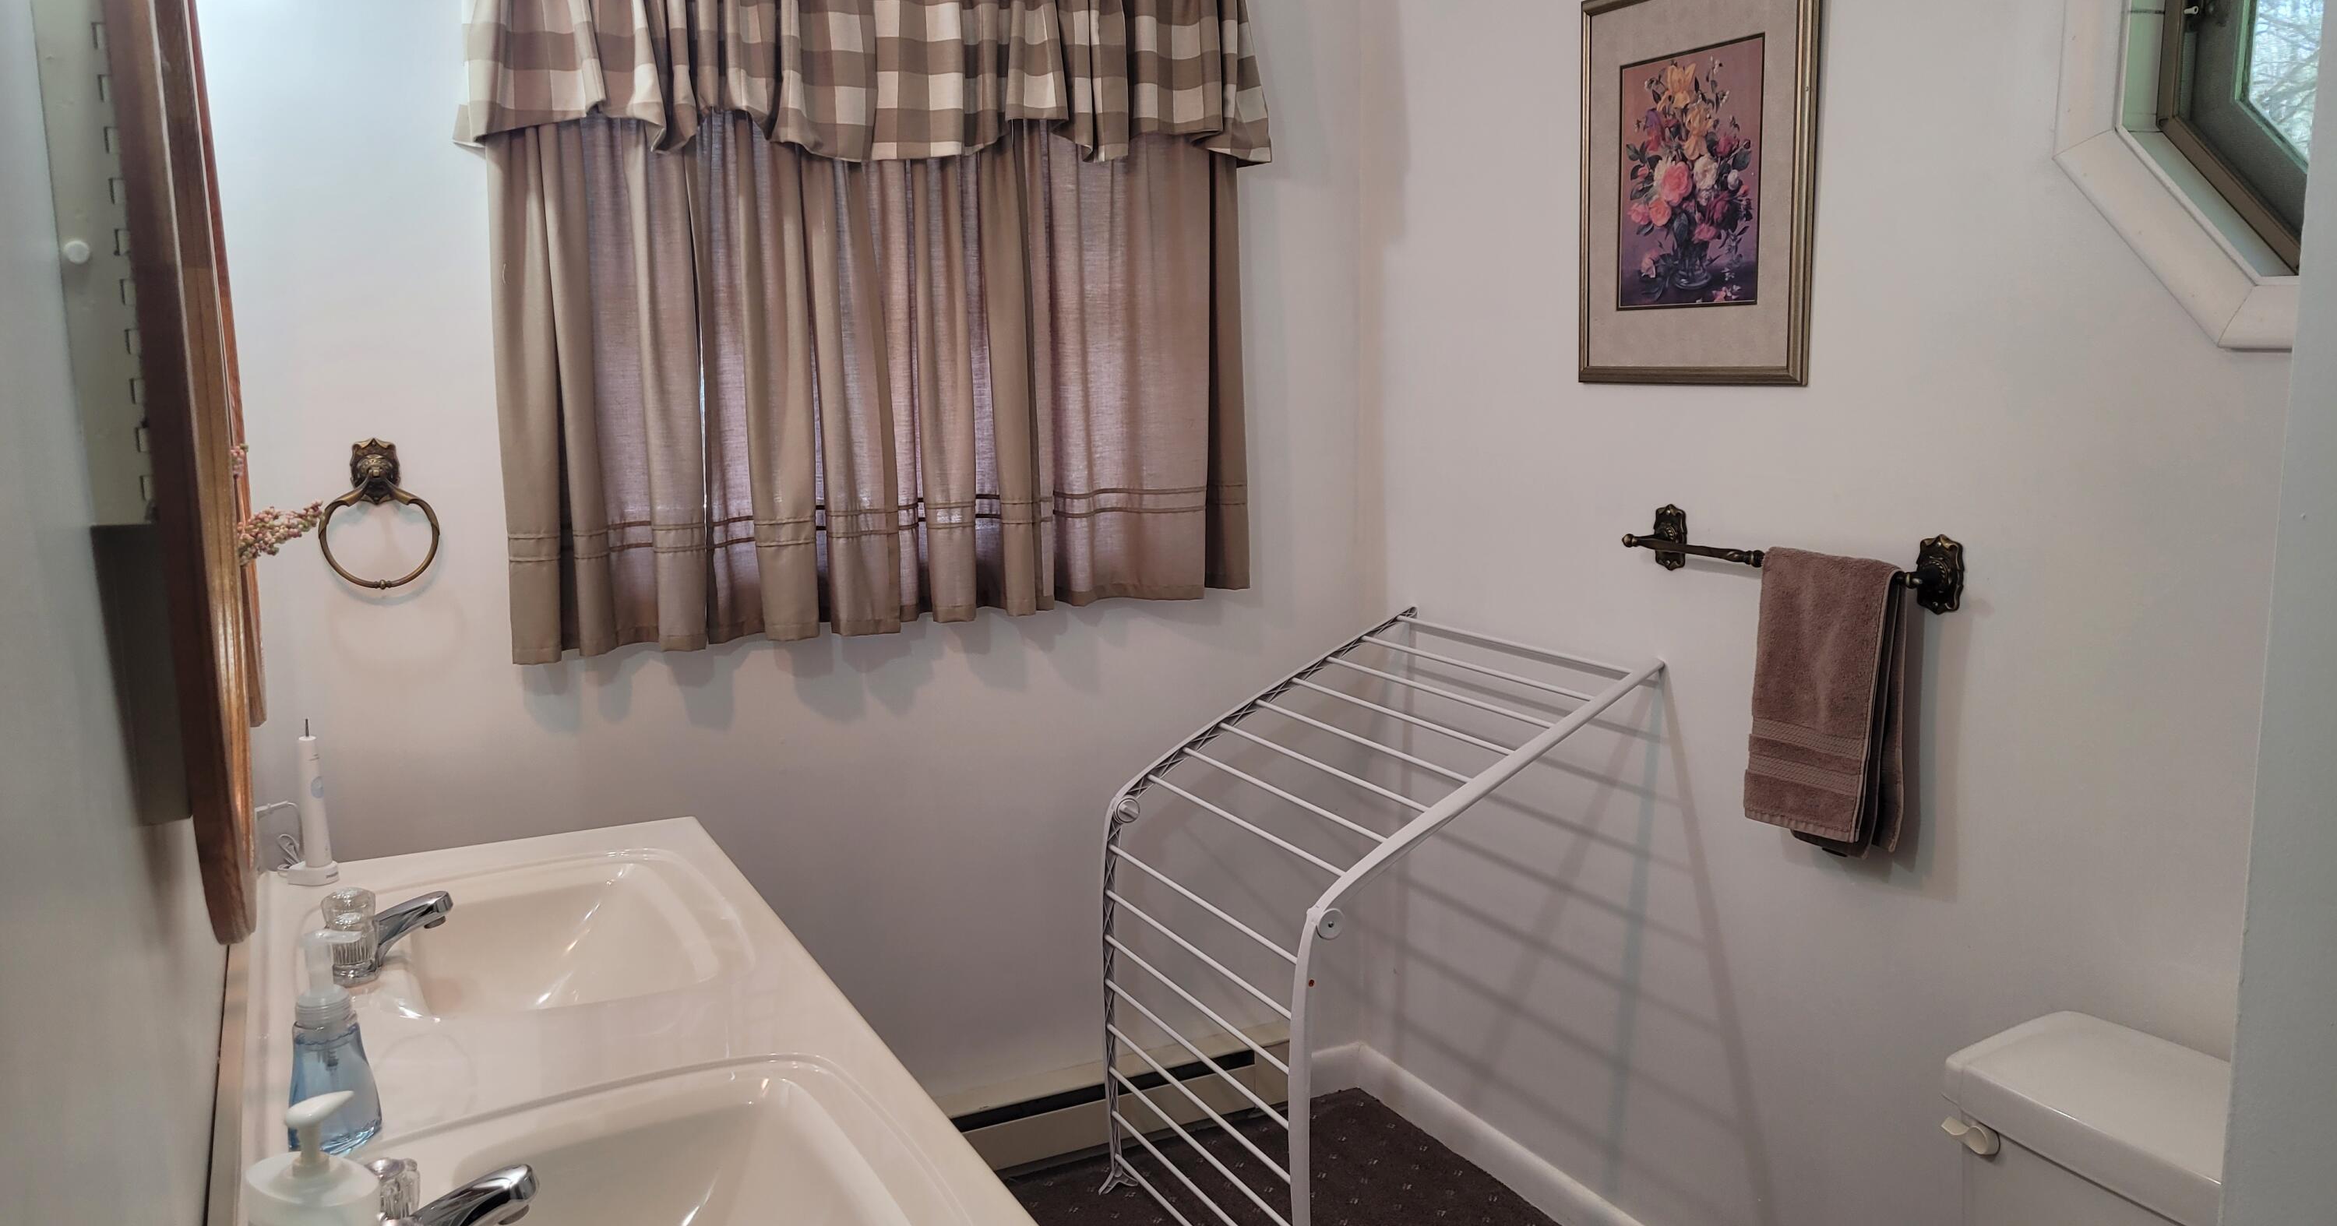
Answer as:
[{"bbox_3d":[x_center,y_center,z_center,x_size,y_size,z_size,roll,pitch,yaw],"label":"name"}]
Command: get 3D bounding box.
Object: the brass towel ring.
[{"bbox_3d":[-1.116,-0.139,2.480,0.156,0.215,0.056,-5,10,-25],"label":"brass towel ring"}]

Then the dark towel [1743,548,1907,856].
[{"bbox_3d":[0.800,0.106,2.140,0.086,0.361,0.208,-5,10,-25],"label":"dark towel"}]

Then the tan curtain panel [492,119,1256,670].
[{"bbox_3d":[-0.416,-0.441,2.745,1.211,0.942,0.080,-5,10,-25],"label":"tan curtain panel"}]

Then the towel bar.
[{"bbox_3d":[0.771,-0.074,2.233,0.072,0.095,0.524,-5,10,-25],"label":"towel bar"}]

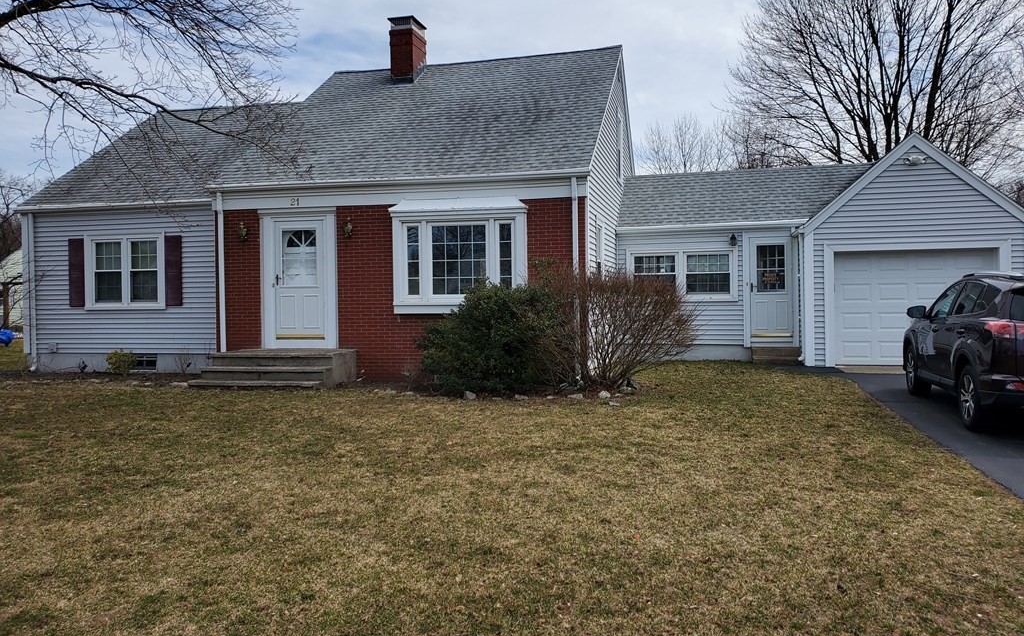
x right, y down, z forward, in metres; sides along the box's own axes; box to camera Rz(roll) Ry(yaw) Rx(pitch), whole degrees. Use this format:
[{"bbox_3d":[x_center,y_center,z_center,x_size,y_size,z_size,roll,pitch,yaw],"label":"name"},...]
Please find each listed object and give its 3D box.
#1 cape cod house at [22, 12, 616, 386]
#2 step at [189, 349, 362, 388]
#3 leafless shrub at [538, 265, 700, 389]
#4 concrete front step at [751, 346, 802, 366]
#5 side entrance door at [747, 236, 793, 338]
[{"bbox_3d":[-3.500,-2.834,18.122,12.150,7.650,9.600,0,1,14],"label":"cape cod house"},{"bbox_3d":[-3.910,0.831,12.859,2.270,0.510,1.620,0,1,14],"label":"step"},{"bbox_3d":[1.601,0.133,11.350,2.300,1.720,2.000,0,1,14],"label":"leafless shrub"},{"bbox_3d":[5.248,0.755,15.227,0.920,0.310,0.750,0,1,14],"label":"concrete front step"},{"bbox_3d":[5.201,-0.612,15.542,0.860,2.050,0.080,0,1,14],"label":"side entrance door"}]

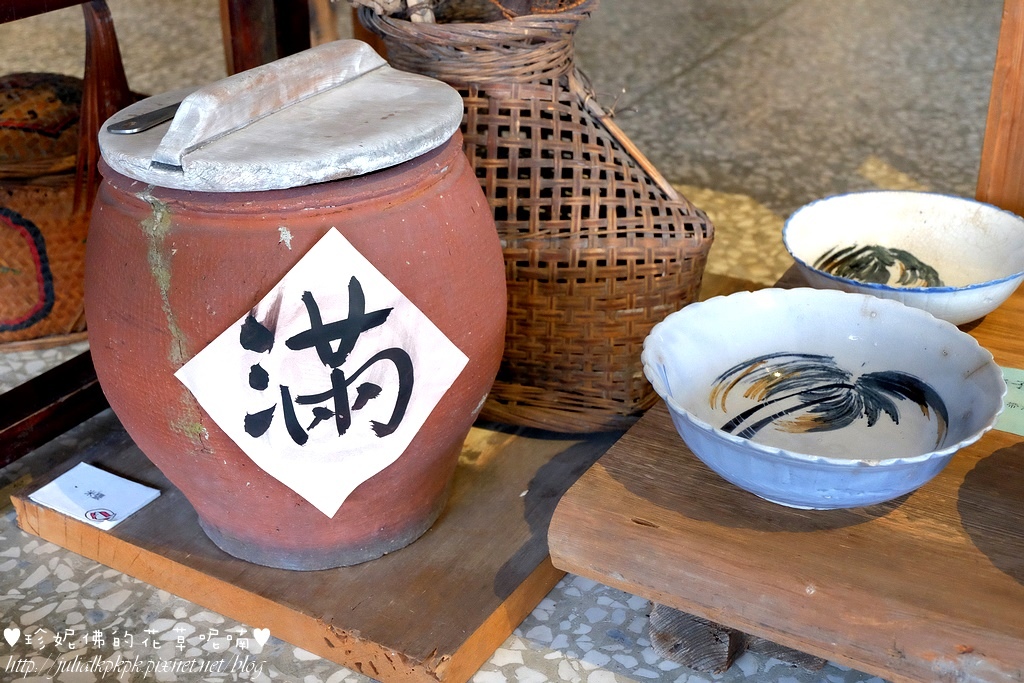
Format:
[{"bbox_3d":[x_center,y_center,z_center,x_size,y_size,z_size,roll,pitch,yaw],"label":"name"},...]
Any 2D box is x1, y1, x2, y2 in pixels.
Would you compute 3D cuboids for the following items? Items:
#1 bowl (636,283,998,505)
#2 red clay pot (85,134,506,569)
[{"bbox_3d":[0.222,0.050,0.915,0.252,0.078,0.252,0,28,0],"label":"bowl"},{"bbox_3d":[-0.161,-0.016,0.964,0.316,0.321,0.316,0,28,0],"label":"red clay pot"}]

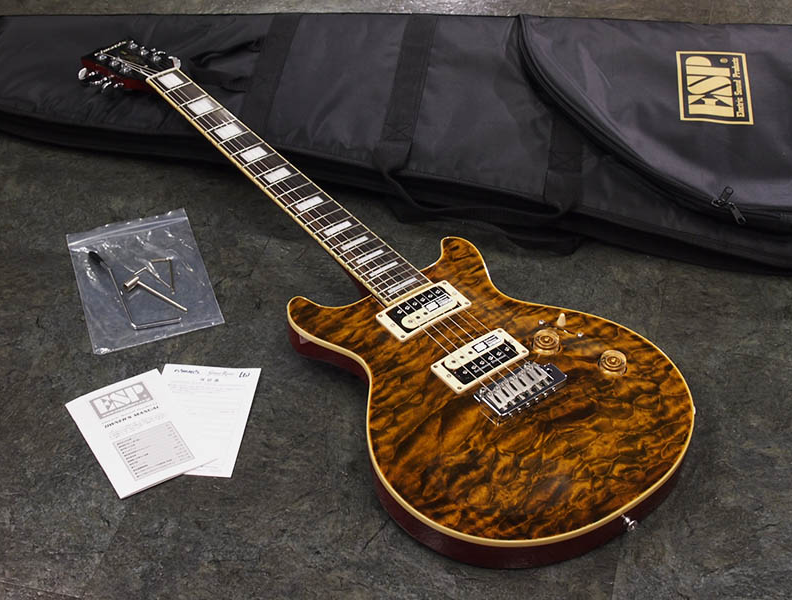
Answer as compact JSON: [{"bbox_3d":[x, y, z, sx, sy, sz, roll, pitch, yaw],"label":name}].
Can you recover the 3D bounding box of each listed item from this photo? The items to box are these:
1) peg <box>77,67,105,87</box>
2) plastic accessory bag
[{"bbox_3d":[-0.393,-0.289,1.845,0.034,0.020,0.018,-27,49,-27],"label":"peg"},{"bbox_3d":[-0.281,-0.030,1.585,0.142,0.014,0.204,-13,44,-15],"label":"plastic accessory bag"}]

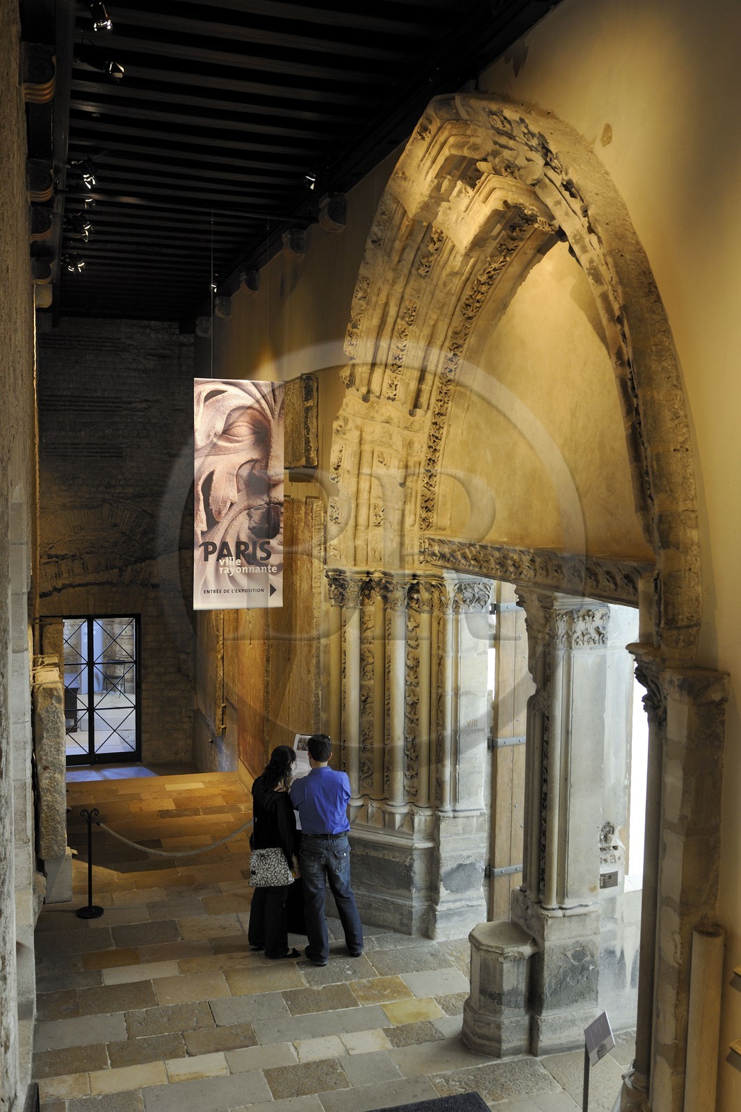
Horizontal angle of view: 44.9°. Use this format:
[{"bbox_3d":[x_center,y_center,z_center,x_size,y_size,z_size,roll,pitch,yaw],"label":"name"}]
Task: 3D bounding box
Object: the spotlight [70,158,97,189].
[{"bbox_3d":[-2.160,-2.881,6.741,0.190,0.220,0.170,2,5,6],"label":"spotlight"}]

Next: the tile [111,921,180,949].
[{"bbox_3d":[-1.866,3.164,7.457,0.547,0.035,0.385,-1,4,-15],"label":"tile"}]

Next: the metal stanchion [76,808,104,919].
[{"bbox_3d":[-2.393,2.603,7.654,0.230,0.906,0.230,-1,5,-20],"label":"metal stanchion"}]

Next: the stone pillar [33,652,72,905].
[{"bbox_3d":[-2.815,1.944,7.913,0.339,2.173,0.360,-1,5,-20],"label":"stone pillar"}]

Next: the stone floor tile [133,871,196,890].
[{"bbox_3d":[-1.858,2.990,8.161,0.542,0.030,0.206,1,5,-17],"label":"stone floor tile"}]

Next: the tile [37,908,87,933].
[{"bbox_3d":[-2.649,3.144,7.668,0.479,0.035,0.361,-1,4,-15],"label":"tile"}]

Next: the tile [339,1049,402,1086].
[{"bbox_3d":[-0.003,3.276,5.699,0.328,0.030,0.287,0,5,-18],"label":"tile"}]

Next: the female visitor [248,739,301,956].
[{"bbox_3d":[-0.733,2.262,6.945,0.430,1.665,0.400,3,7,20],"label":"female visitor"}]

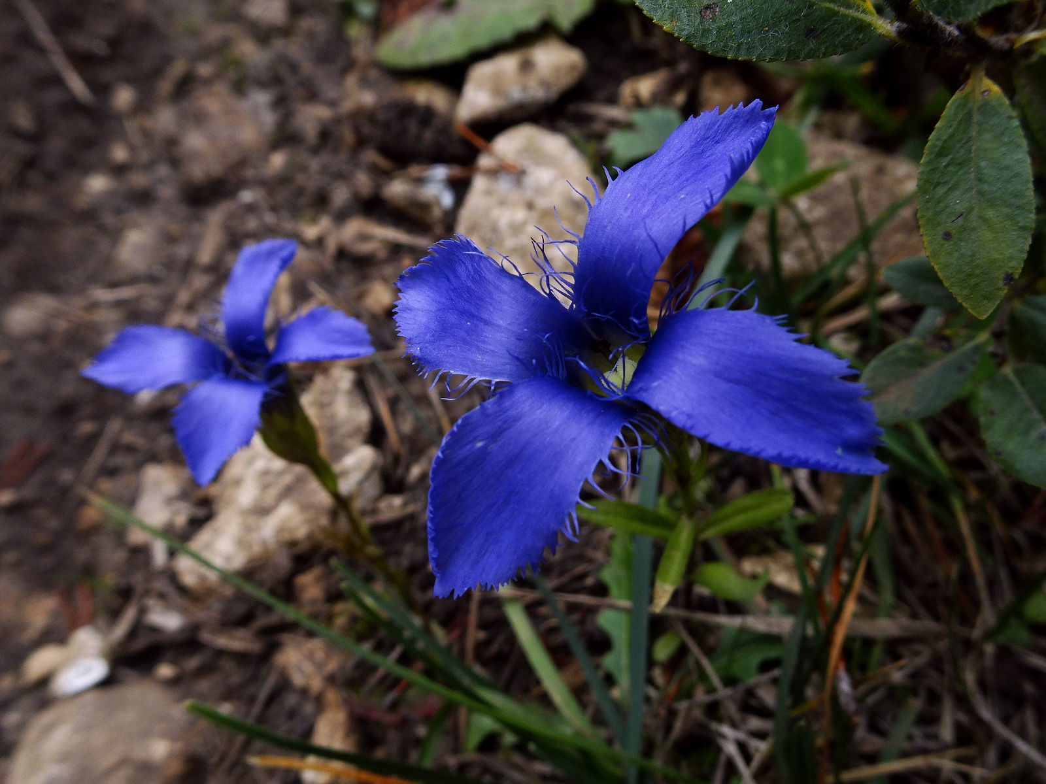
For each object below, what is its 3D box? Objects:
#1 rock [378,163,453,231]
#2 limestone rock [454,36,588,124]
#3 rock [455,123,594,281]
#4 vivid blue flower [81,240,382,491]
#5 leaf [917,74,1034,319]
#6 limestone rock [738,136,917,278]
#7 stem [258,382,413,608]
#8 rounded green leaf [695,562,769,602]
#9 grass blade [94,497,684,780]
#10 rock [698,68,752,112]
[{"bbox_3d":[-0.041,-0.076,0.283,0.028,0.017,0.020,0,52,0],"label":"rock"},{"bbox_3d":[-0.001,-0.132,0.308,0.055,0.027,0.036,-4,49,0],"label":"limestone rock"},{"bbox_3d":[0.000,-0.062,0.246,0.046,0.032,0.073,-4,49,0],"label":"rock"},{"bbox_3d":[-0.047,-0.005,0.120,0.045,0.018,0.042,3,64,14],"label":"vivid blue flower"},{"bbox_3d":[0.058,-0.024,0.091,0.014,0.030,0.004,-6,12,18],"label":"leaf"},{"bbox_3d":[0.102,-0.063,0.243,0.050,0.027,0.058,-4,49,0],"label":"limestone rock"},{"bbox_3d":[-0.032,0.023,0.139,0.011,0.067,0.011,-16,40,0],"label":"stem"},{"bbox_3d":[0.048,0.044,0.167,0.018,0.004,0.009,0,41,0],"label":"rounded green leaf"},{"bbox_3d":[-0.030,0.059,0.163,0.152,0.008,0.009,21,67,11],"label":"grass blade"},{"bbox_3d":[0.084,-0.125,0.301,0.019,0.014,0.022,-4,49,0],"label":"rock"}]

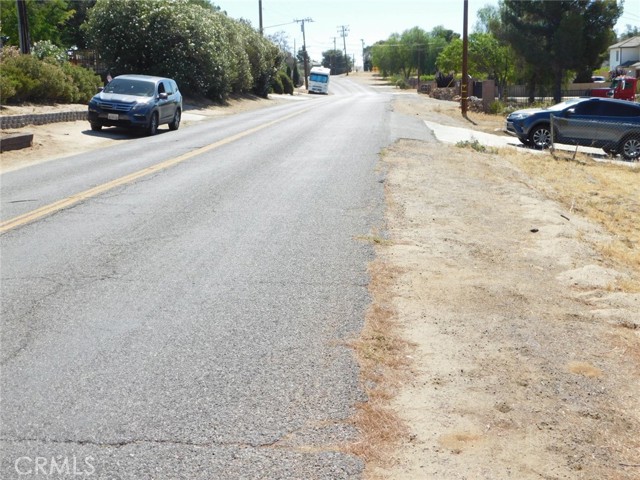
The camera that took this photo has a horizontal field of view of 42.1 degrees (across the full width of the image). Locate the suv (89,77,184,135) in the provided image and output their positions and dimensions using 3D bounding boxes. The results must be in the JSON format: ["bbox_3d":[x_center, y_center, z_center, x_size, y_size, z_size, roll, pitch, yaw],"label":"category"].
[{"bbox_3d":[-6.000,-4.530,27.500,2.020,1.770,4.920,4,11,4],"label":"suv"}]

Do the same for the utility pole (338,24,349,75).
[{"bbox_3d":[5.051,-37.415,164.088,2.400,9.710,0.400,-5,11,1],"label":"utility pole"}]

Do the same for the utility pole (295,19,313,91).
[{"bbox_3d":[-2.074,-26.102,117.088,2.500,9.700,0.450,-3,11,0],"label":"utility pole"}]

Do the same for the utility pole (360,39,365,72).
[{"bbox_3d":[11.431,-49.003,221.174,0.800,8.780,0.450,-2,11,0],"label":"utility pole"}]

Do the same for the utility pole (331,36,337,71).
[{"bbox_3d":[4.221,-52.248,234.108,1.900,9.480,0.400,-2,11,0],"label":"utility pole"}]

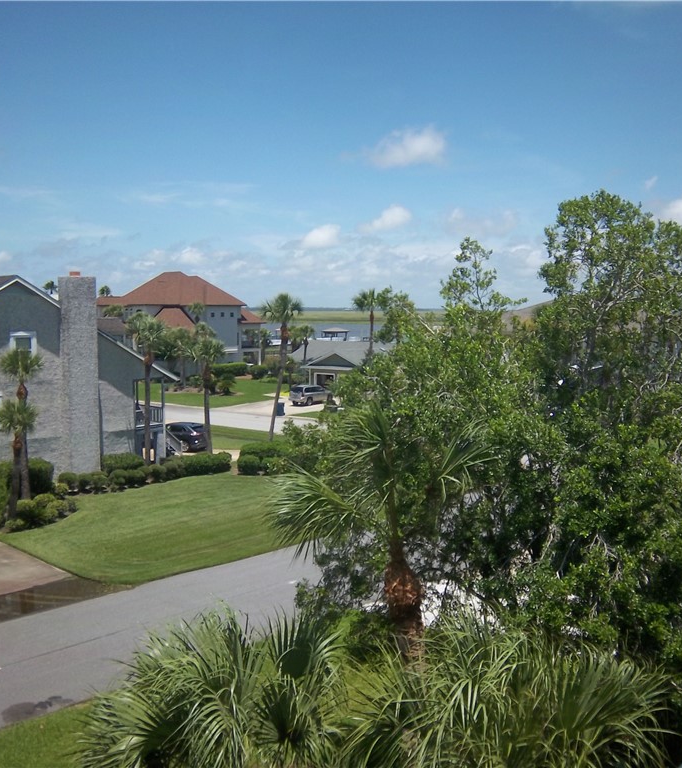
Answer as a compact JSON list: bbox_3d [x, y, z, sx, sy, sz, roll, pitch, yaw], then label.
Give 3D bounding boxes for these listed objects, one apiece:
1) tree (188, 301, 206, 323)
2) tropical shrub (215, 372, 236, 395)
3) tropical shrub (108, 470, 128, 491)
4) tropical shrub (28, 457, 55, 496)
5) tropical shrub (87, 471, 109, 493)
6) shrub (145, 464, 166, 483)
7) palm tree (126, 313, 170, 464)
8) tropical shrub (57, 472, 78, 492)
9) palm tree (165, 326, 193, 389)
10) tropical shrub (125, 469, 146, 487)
[{"bbox_3d":[-17.962,-5.172,102.959,2.200,10.300,2.200,-1,5,-10],"label":"tree"},{"bbox_3d":[-12.392,-0.052,89.236,2.200,2.350,2.200,1,5,0],"label":"tropical shrub"},{"bbox_3d":[-11.036,4.749,40.863,0.990,0.980,0.990,0,5,0],"label":"tropical shrub"},{"bbox_3d":[-15.269,4.618,42.089,1.500,1.700,1.500,-2,5,-20],"label":"tropical shrub"},{"bbox_3d":[-11.872,4.769,40.513,0.980,0.990,0.980,0,5,0],"label":"tropical shrub"},{"bbox_3d":[-10.026,4.770,44.993,1.000,0.920,1.000,1,5,0],"label":"shrub"},{"bbox_3d":[-10.894,0.398,46.059,2.360,8.720,2.360,0,5,0],"label":"palm tree"},{"bbox_3d":[-14.038,4.944,42.564,1.000,0.930,1.000,1,5,0],"label":"tropical shrub"},{"bbox_3d":[-18.594,-2.992,95.244,3.200,6.960,3.200,1,5,0],"label":"palm tree"},{"bbox_3d":[-10.293,4.730,41.451,0.950,0.910,0.950,0,5,0],"label":"tropical shrub"}]

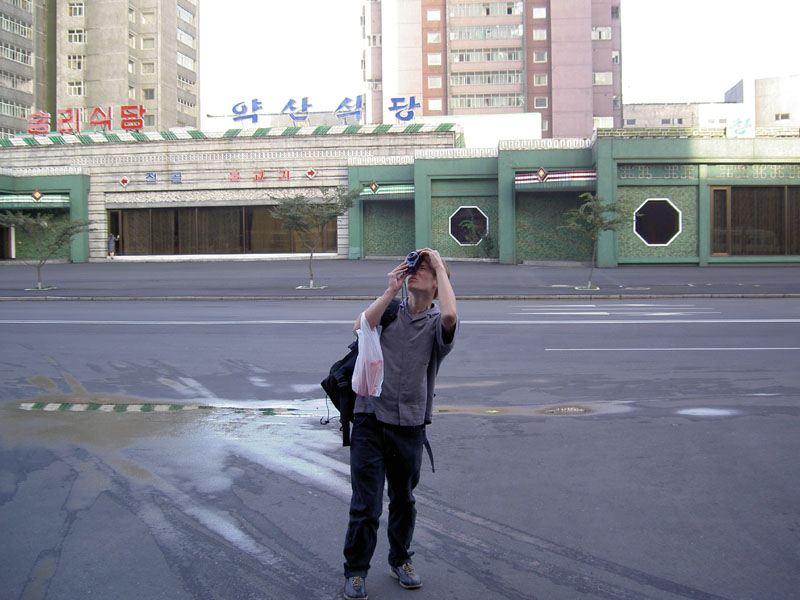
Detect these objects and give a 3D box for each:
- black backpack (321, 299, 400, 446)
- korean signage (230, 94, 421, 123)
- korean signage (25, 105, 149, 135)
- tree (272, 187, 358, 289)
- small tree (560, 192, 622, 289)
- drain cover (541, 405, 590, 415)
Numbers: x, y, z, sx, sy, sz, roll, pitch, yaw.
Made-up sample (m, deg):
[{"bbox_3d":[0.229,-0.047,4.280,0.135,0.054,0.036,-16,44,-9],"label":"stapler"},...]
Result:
[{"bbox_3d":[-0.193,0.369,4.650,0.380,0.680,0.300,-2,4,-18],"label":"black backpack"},{"bbox_3d":[-4.588,-11.774,55.500,11.800,1.580,0.300,0,4,5],"label":"korean signage"},{"bbox_3d":[-19.826,-11.396,57.000,8.000,1.550,0.300,0,4,8],"label":"korean signage"},{"bbox_3d":[-2.906,-2.157,31.000,2.800,3.450,2.700,0,4,6],"label":"tree"},{"bbox_3d":[6.441,-1.987,30.000,2.300,3.200,2.200,0,4,6],"label":"small tree"},{"bbox_3d":[1.713,1.136,9.300,0.510,0.040,0.520,0,4,5],"label":"drain cover"}]

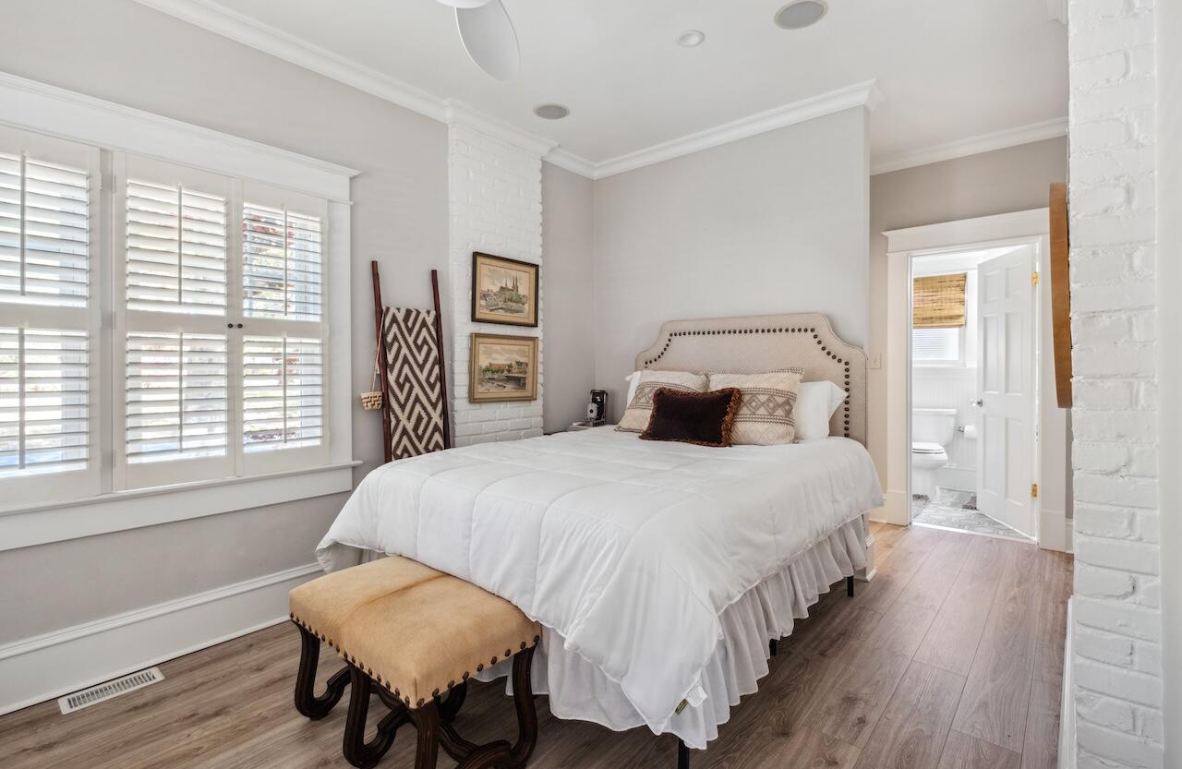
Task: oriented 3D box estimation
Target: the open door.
[{"bbox_3d":[3.160,0.026,3.998,0.040,2.030,0.715,0,2,10],"label":"open door"}]

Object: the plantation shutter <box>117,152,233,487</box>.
[{"bbox_3d":[-1.688,-0.242,2.150,0.040,1.305,0.395,1,1,40],"label":"plantation shutter"}]

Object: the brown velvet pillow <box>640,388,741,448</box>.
[{"bbox_3d":[0.583,0.185,3.088,0.550,0.335,0.130,1,-21,37],"label":"brown velvet pillow"}]

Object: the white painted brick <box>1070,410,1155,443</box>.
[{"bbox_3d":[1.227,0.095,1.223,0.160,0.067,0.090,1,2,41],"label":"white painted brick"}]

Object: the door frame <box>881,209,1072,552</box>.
[{"bbox_3d":[2.700,-0.053,3.755,1.080,2.230,0.130,1,1,39],"label":"door frame"}]

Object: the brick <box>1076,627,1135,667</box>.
[{"bbox_3d":[1.206,0.615,1.235,0.093,0.063,0.130,1,1,39],"label":"brick"}]

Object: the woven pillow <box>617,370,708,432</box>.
[{"bbox_3d":[0.460,0.111,3.330,0.500,0.450,0.170,1,-29,39],"label":"woven pillow"}]

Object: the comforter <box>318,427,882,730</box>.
[{"bbox_3d":[0.180,0.549,2.580,1.840,0.440,2.140,1,1,39],"label":"comforter"}]

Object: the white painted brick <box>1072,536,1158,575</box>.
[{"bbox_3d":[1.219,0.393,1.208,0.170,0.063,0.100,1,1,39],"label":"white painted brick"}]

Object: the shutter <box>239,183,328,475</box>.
[{"bbox_3d":[-1.460,-0.256,2.504,0.035,1.330,0.387,1,2,41],"label":"shutter"}]

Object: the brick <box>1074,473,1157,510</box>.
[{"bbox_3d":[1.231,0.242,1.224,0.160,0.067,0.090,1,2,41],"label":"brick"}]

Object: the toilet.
[{"bbox_3d":[3.148,0.641,4.955,0.460,0.785,0.700,1,2,41],"label":"toilet"}]

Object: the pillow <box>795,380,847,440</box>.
[{"bbox_3d":[1.090,0.137,3.000,0.660,0.420,0.180,1,-21,39],"label":"pillow"}]

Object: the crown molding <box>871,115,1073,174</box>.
[{"bbox_3d":[2.600,-1.666,3.680,1.300,0.110,0.100,1,1,39],"label":"crown molding"}]

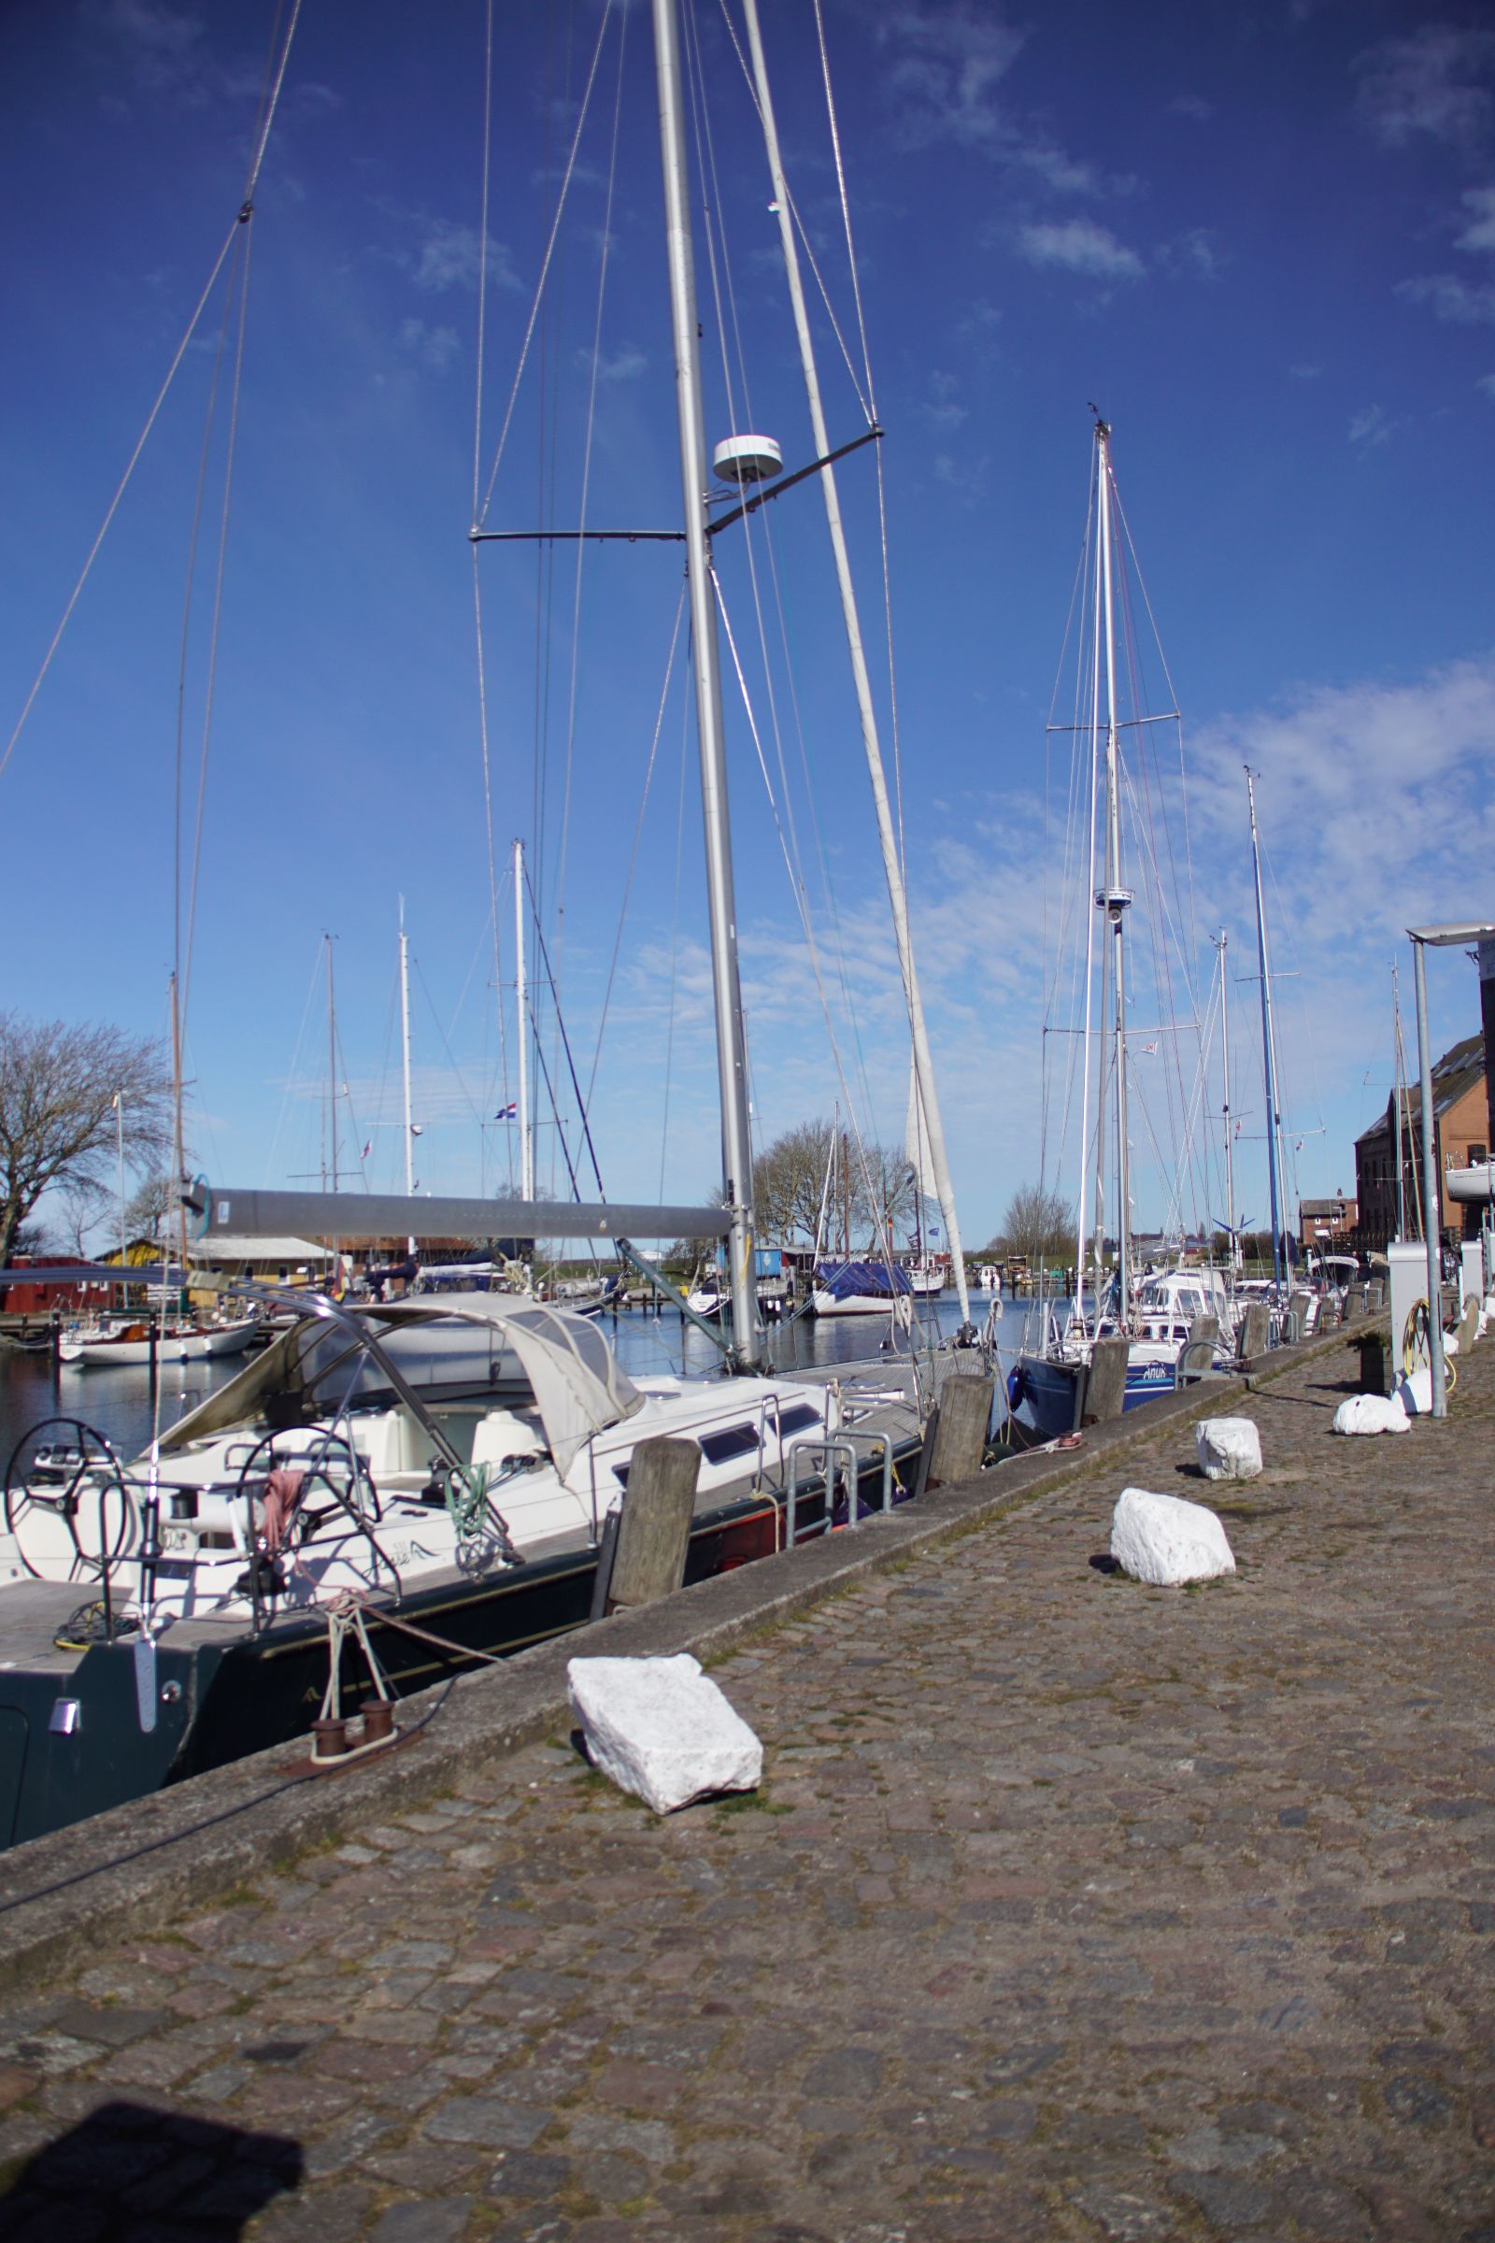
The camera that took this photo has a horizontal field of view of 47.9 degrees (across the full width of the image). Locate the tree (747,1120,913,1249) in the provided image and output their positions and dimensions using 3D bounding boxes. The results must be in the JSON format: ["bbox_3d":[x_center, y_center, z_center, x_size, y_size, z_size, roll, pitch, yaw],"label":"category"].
[{"bbox_3d":[5.857,5.151,112.423,10.800,10.383,9.500,-1,-5,0],"label":"tree"}]

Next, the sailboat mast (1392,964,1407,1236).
[{"bbox_3d":[29.285,-0.094,75.579,0.160,14.219,0.180,-2,-5,25],"label":"sailboat mast"}]

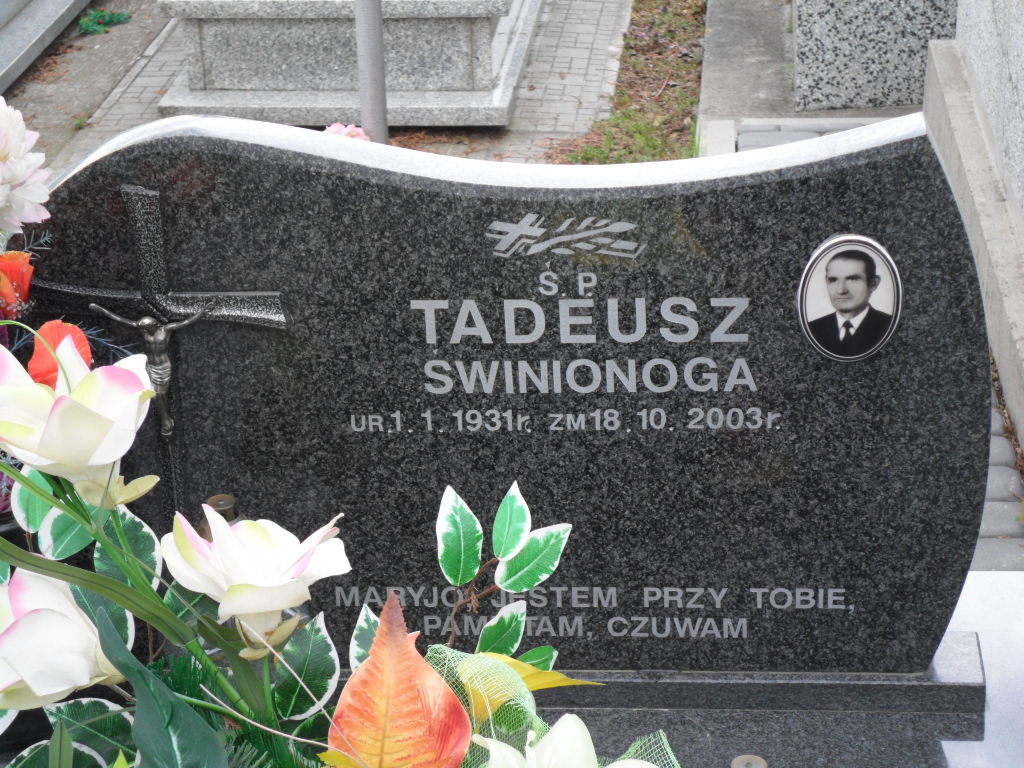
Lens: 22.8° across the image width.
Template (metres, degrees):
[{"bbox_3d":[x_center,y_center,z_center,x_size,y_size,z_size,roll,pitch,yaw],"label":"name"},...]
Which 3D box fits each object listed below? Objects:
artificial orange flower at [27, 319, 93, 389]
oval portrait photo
[{"bbox_3d":[-0.389,-0.024,2.190,0.062,0.065,0.050,0,22,5],"label":"artificial orange flower"},{"bbox_3d":[0.297,-0.074,2.232,0.090,0.120,0.009,0,22,5],"label":"oval portrait photo"}]

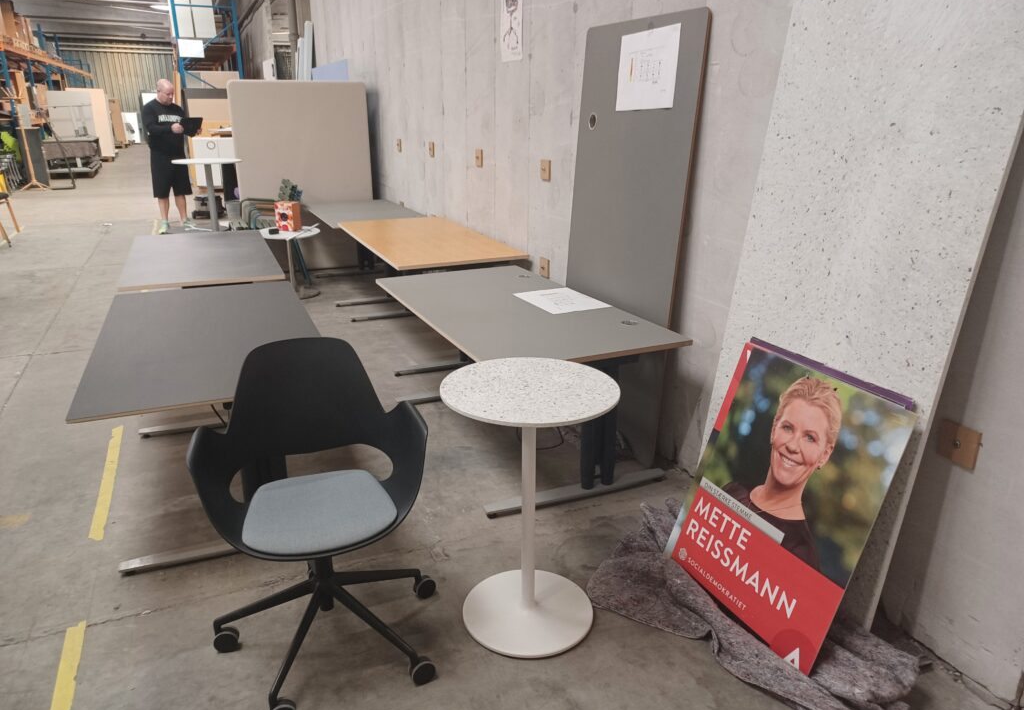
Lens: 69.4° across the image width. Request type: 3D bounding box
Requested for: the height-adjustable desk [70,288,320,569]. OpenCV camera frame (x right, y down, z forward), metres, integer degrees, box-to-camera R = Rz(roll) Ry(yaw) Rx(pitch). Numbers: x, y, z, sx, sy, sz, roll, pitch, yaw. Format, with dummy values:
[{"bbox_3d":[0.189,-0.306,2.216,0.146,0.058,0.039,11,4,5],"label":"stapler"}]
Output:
[{"bbox_3d":[-1.202,0.215,3.047,0.800,0.652,1.580,-8,20,-21],"label":"height-adjustable desk"}]

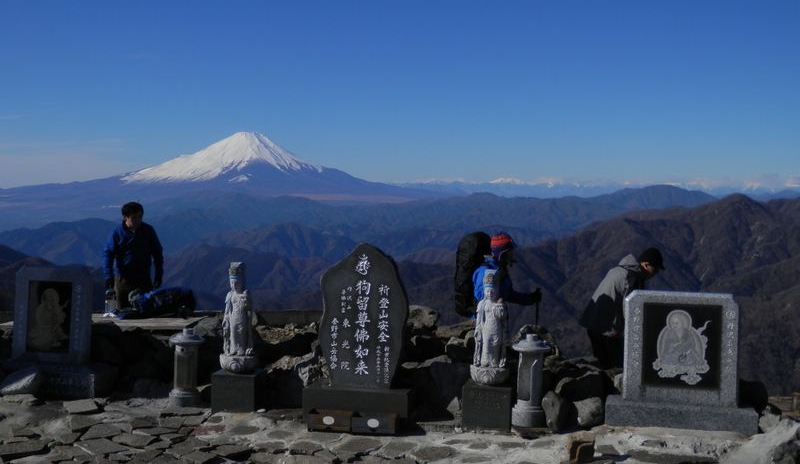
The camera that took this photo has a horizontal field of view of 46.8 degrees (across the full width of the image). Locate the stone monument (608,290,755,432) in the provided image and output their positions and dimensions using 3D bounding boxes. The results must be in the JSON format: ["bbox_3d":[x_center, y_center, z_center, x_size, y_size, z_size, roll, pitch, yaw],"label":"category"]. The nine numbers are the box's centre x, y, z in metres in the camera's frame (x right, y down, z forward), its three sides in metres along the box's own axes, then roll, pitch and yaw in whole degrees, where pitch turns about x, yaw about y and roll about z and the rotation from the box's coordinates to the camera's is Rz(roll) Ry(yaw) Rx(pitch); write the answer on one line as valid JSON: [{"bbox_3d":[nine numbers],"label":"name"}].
[{"bbox_3d":[1.595,0.728,5.259,0.820,0.760,0.290,2,3,9],"label":"stone monument"}]

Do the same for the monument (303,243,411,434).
[{"bbox_3d":[-0.215,0.559,5.338,0.565,1.010,0.380,2,3,7],"label":"monument"}]

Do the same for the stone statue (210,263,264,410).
[{"bbox_3d":[-0.946,0.616,5.471,0.255,0.850,0.260,1,3,2],"label":"stone statue"}]

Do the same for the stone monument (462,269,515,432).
[{"bbox_3d":[0.515,0.657,5.198,0.262,0.860,0.270,2,3,10],"label":"stone monument"}]

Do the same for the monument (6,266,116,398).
[{"bbox_3d":[-2.120,0.611,5.776,0.530,0.780,0.330,1,3,0],"label":"monument"}]

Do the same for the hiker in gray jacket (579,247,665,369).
[{"bbox_3d":[2.043,0.952,8.639,0.720,1.580,0.520,2,3,10],"label":"hiker in gray jacket"}]

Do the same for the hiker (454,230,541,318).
[{"bbox_3d":[0.909,0.869,8.842,0.800,1.730,0.520,1,3,0],"label":"hiker"}]

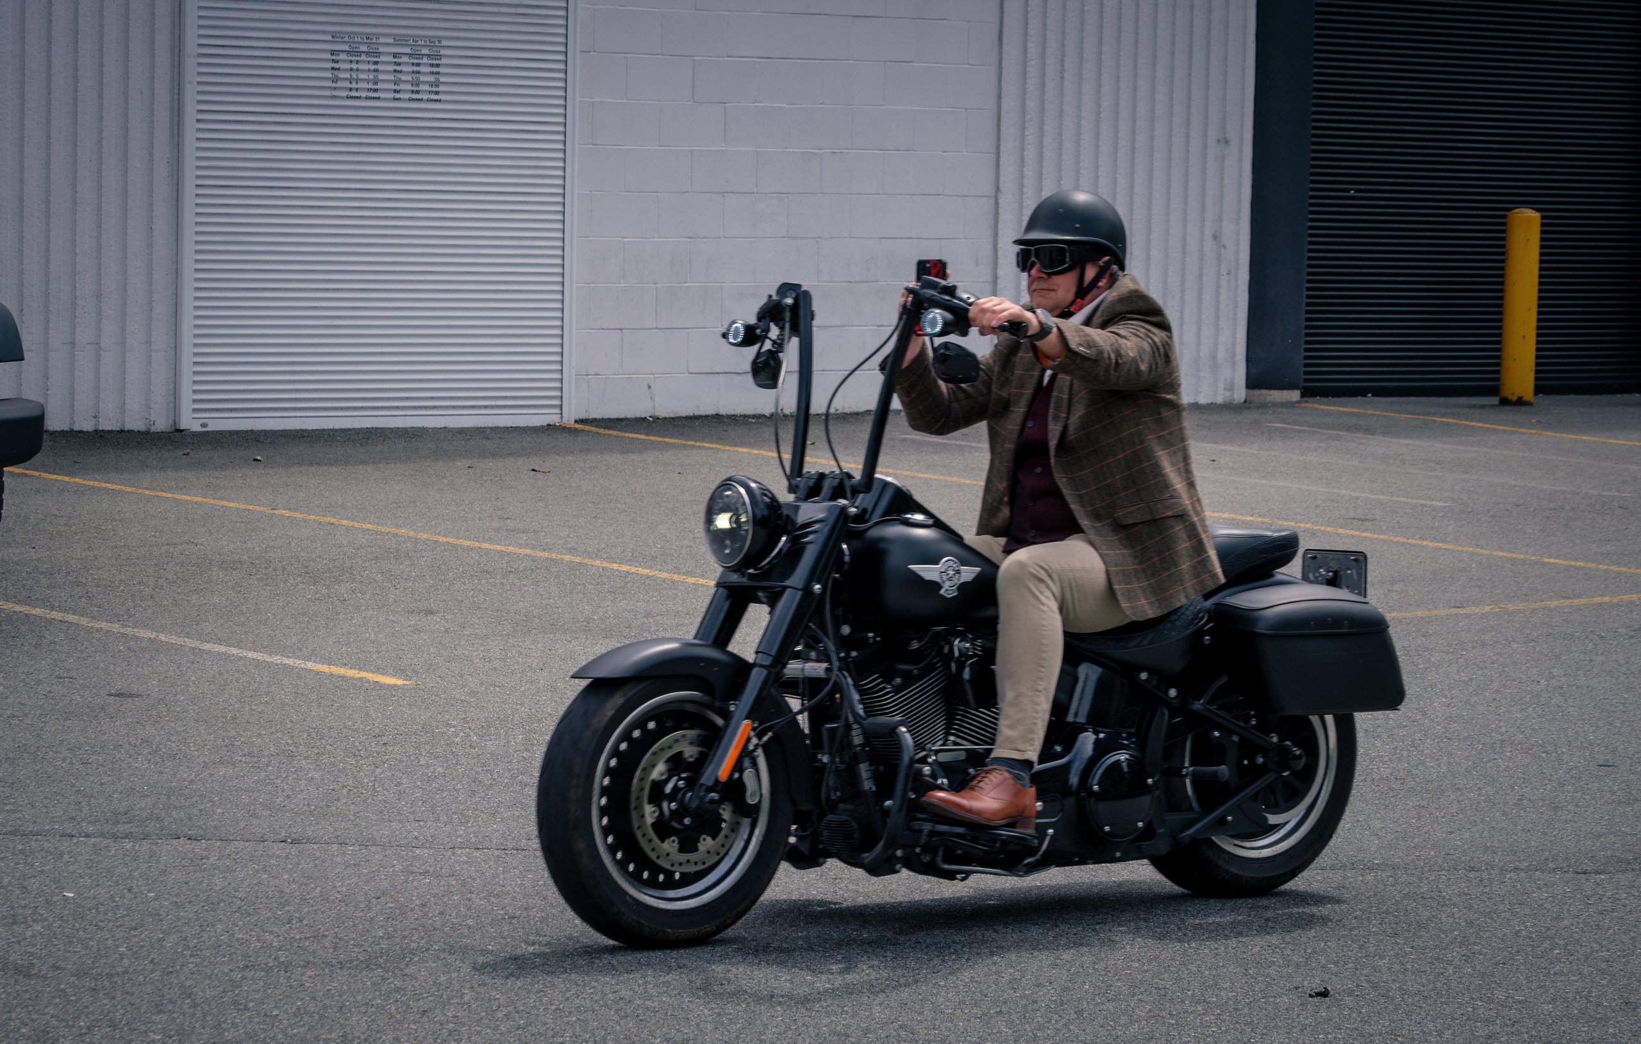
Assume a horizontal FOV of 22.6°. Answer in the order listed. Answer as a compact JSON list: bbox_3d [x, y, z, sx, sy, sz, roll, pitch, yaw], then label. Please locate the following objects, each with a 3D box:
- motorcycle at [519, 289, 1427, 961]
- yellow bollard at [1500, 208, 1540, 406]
[{"bbox_3d":[0.361,0.179,9.483,2.320,1.481,0.916,-2,2,-33],"label":"motorcycle"},{"bbox_3d":[3.611,-1.109,21.160,0.170,1.008,0.170,1,5,0],"label":"yellow bollard"}]

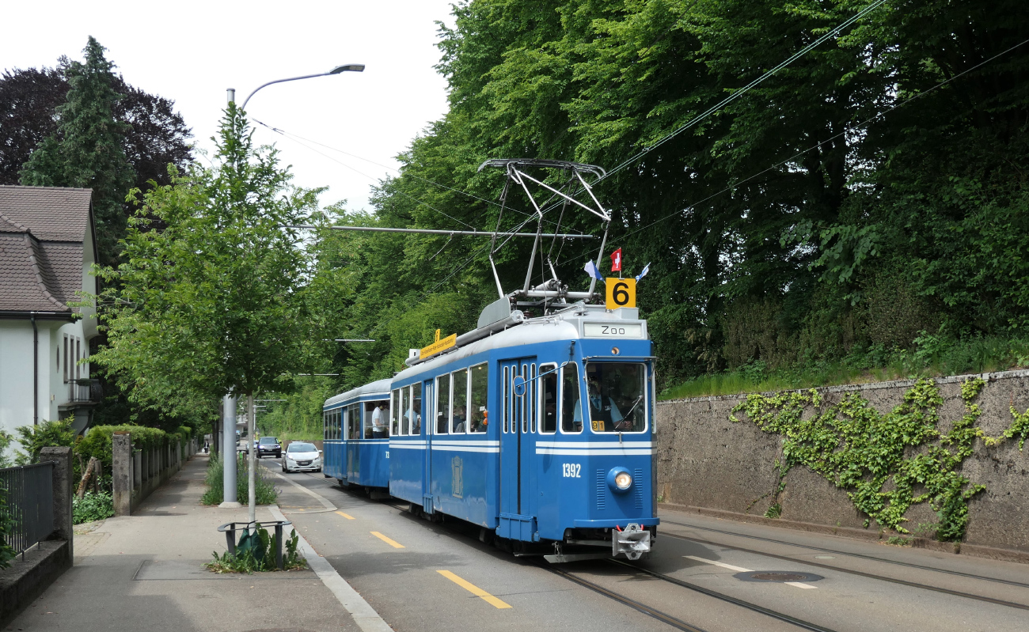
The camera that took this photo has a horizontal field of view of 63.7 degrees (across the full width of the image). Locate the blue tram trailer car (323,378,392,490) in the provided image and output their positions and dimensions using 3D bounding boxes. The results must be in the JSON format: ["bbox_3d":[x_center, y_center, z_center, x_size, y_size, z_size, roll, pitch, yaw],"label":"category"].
[{"bbox_3d":[-4.500,4.100,27.000,2.200,3.100,12.600,3,-9,-20],"label":"blue tram trailer car"}]

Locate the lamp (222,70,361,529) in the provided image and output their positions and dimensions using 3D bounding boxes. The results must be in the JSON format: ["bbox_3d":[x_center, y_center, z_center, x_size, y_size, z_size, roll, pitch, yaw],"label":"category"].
[{"bbox_3d":[-5.320,-0.800,20.100,3.300,10.500,0.450,1,-4,-20],"label":"lamp"}]

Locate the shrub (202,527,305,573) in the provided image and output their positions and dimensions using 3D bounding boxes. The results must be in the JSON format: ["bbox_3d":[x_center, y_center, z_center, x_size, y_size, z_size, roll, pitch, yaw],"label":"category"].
[{"bbox_3d":[-3.150,2.780,10.100,1.200,0.520,0.950,1,-4,-20],"label":"shrub"}]

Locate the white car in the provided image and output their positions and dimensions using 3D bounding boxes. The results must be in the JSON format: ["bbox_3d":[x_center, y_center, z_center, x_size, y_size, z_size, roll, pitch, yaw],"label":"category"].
[{"bbox_3d":[-10.640,7.060,41.400,1.780,1.460,4.000,3,-9,-20],"label":"white car"}]

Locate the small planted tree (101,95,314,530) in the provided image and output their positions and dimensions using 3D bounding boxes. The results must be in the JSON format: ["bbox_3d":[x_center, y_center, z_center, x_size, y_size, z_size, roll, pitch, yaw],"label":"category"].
[{"bbox_3d":[-3.650,0.240,10.150,2.550,5.650,2.500,1,-4,-20],"label":"small planted tree"}]

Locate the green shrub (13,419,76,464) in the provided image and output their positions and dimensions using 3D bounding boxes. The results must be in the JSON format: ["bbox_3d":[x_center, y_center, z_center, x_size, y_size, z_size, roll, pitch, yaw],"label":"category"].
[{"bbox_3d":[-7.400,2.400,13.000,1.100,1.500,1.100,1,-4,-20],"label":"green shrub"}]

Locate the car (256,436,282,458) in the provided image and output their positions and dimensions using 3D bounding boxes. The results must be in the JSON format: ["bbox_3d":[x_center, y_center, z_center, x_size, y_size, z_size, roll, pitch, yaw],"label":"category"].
[{"bbox_3d":[-21.400,11.450,72.000,2.000,1.820,4.900,2,-9,-19],"label":"car"}]

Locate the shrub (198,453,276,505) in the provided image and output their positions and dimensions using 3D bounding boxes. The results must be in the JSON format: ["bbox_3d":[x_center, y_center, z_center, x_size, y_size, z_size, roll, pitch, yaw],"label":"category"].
[{"bbox_3d":[-7.050,4.140,21.100,1.750,1.150,2.600,1,-4,-20],"label":"shrub"}]

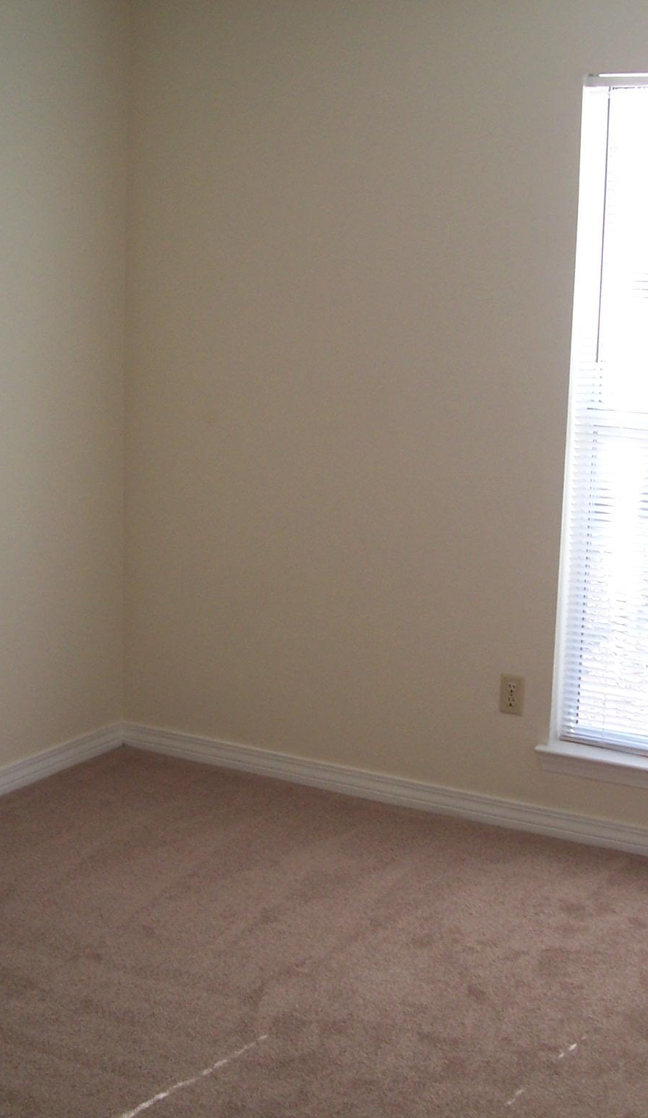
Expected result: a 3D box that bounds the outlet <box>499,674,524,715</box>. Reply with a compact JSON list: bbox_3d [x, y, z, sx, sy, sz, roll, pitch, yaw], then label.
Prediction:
[{"bbox_3d":[0.530,0.385,4.134,0.070,0.115,0.008,7,12,29],"label":"outlet"}]

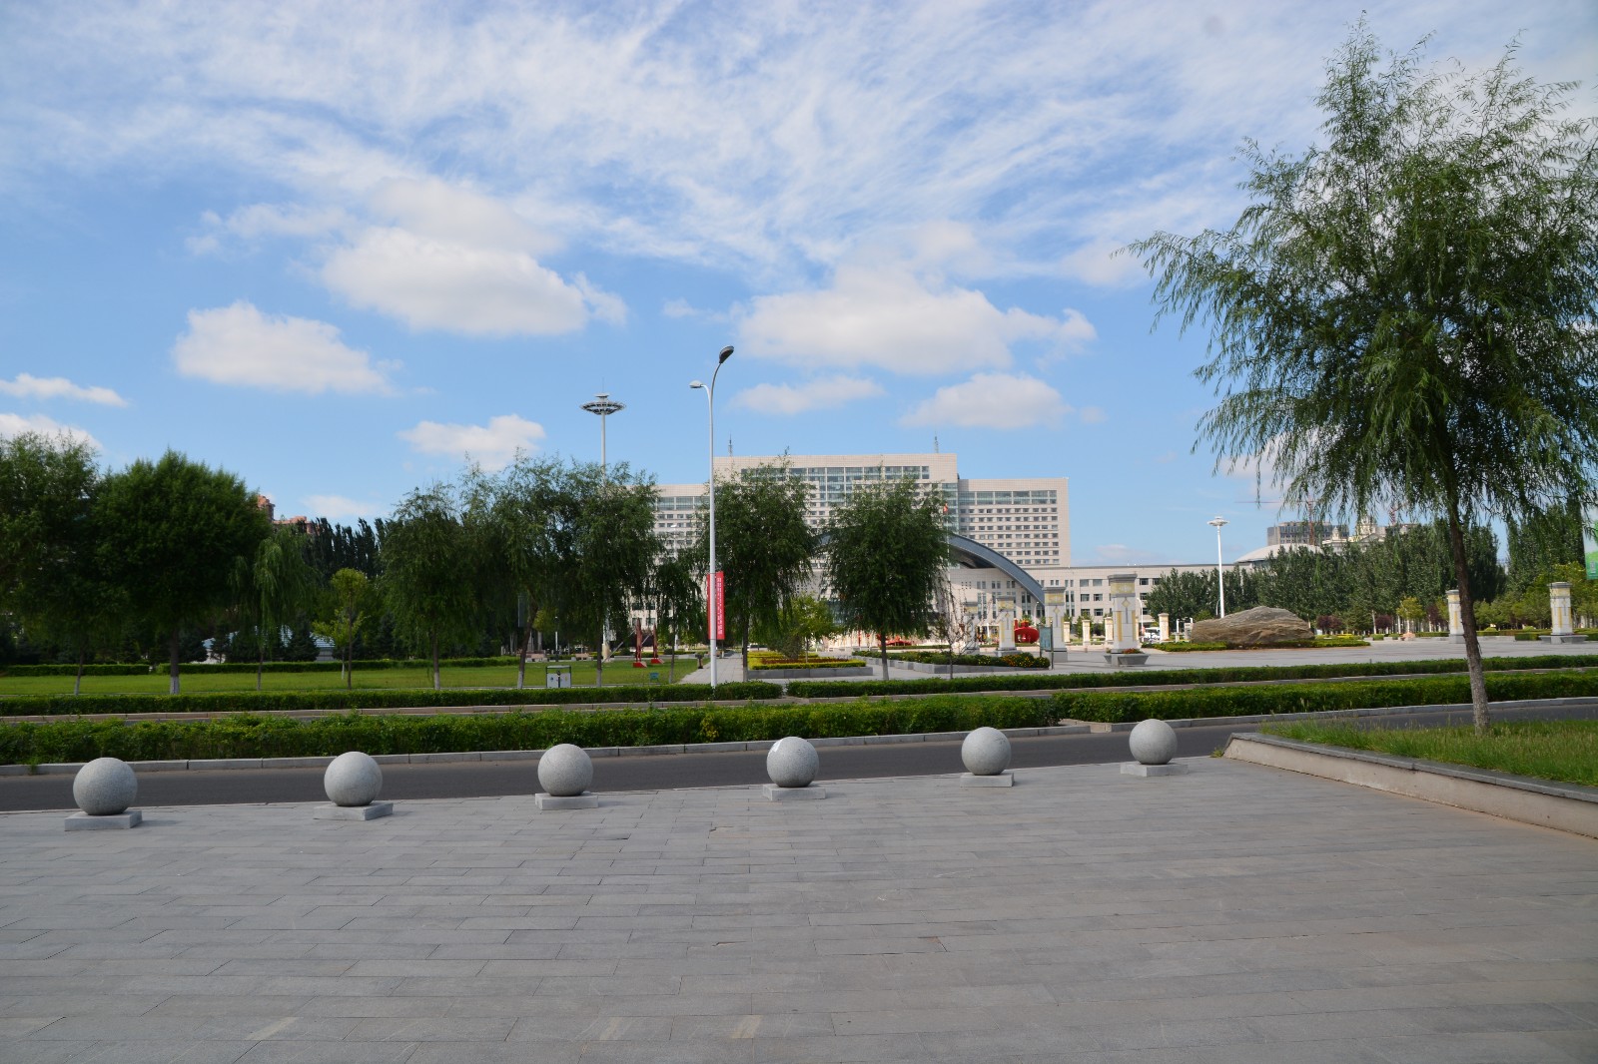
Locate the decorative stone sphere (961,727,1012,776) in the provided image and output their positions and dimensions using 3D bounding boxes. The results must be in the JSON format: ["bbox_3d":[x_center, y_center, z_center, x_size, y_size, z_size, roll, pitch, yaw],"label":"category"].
[{"bbox_3d":[1.956,2.308,12.489,0.510,0.490,0.510,-1,-5,0],"label":"decorative stone sphere"}]

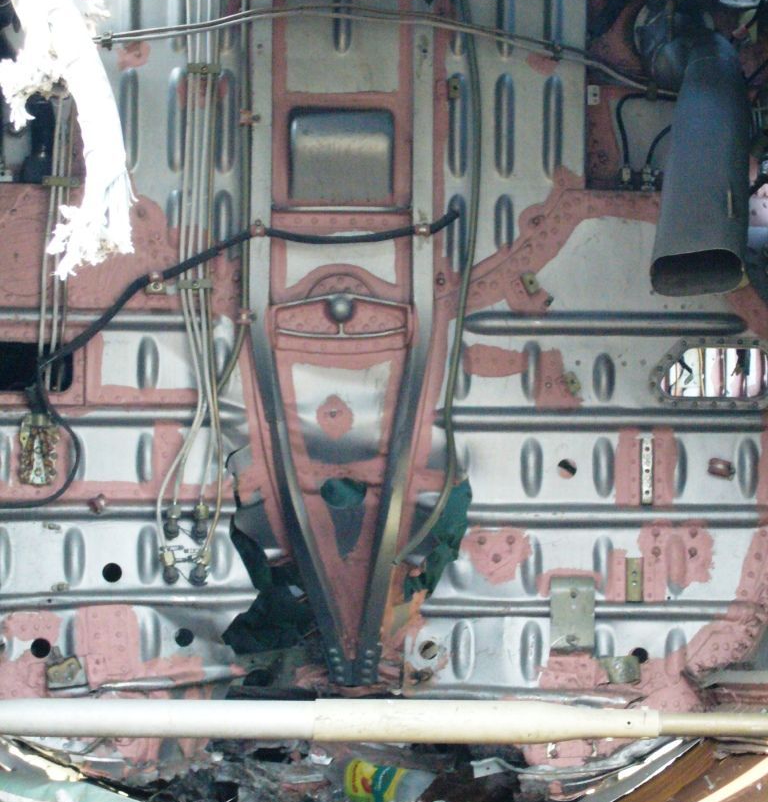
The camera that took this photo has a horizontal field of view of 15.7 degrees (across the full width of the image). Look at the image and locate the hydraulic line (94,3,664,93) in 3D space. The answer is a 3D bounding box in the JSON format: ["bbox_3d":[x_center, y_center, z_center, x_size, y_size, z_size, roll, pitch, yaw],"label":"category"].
[{"bbox_3d":[-0.006,-0.449,3.540,0.726,0.115,0.100,0,3,0],"label":"hydraulic line"}]

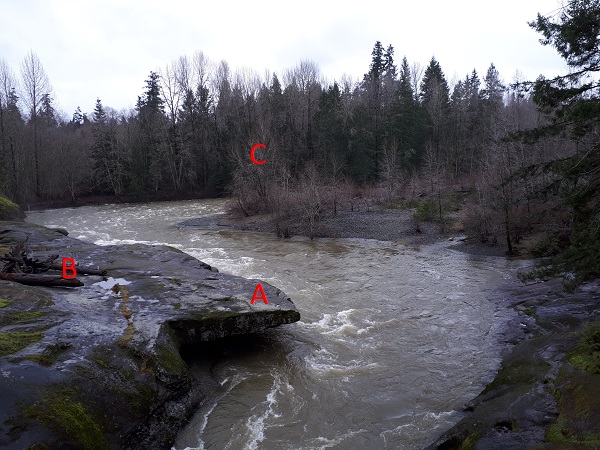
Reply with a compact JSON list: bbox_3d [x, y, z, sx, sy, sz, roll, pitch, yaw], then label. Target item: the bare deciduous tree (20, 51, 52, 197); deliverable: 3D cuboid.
[{"bbox_3d":[-45.000,-17.300,80.000,5.500,24.700,5.500,-4,6,-29],"label":"bare deciduous tree"}]

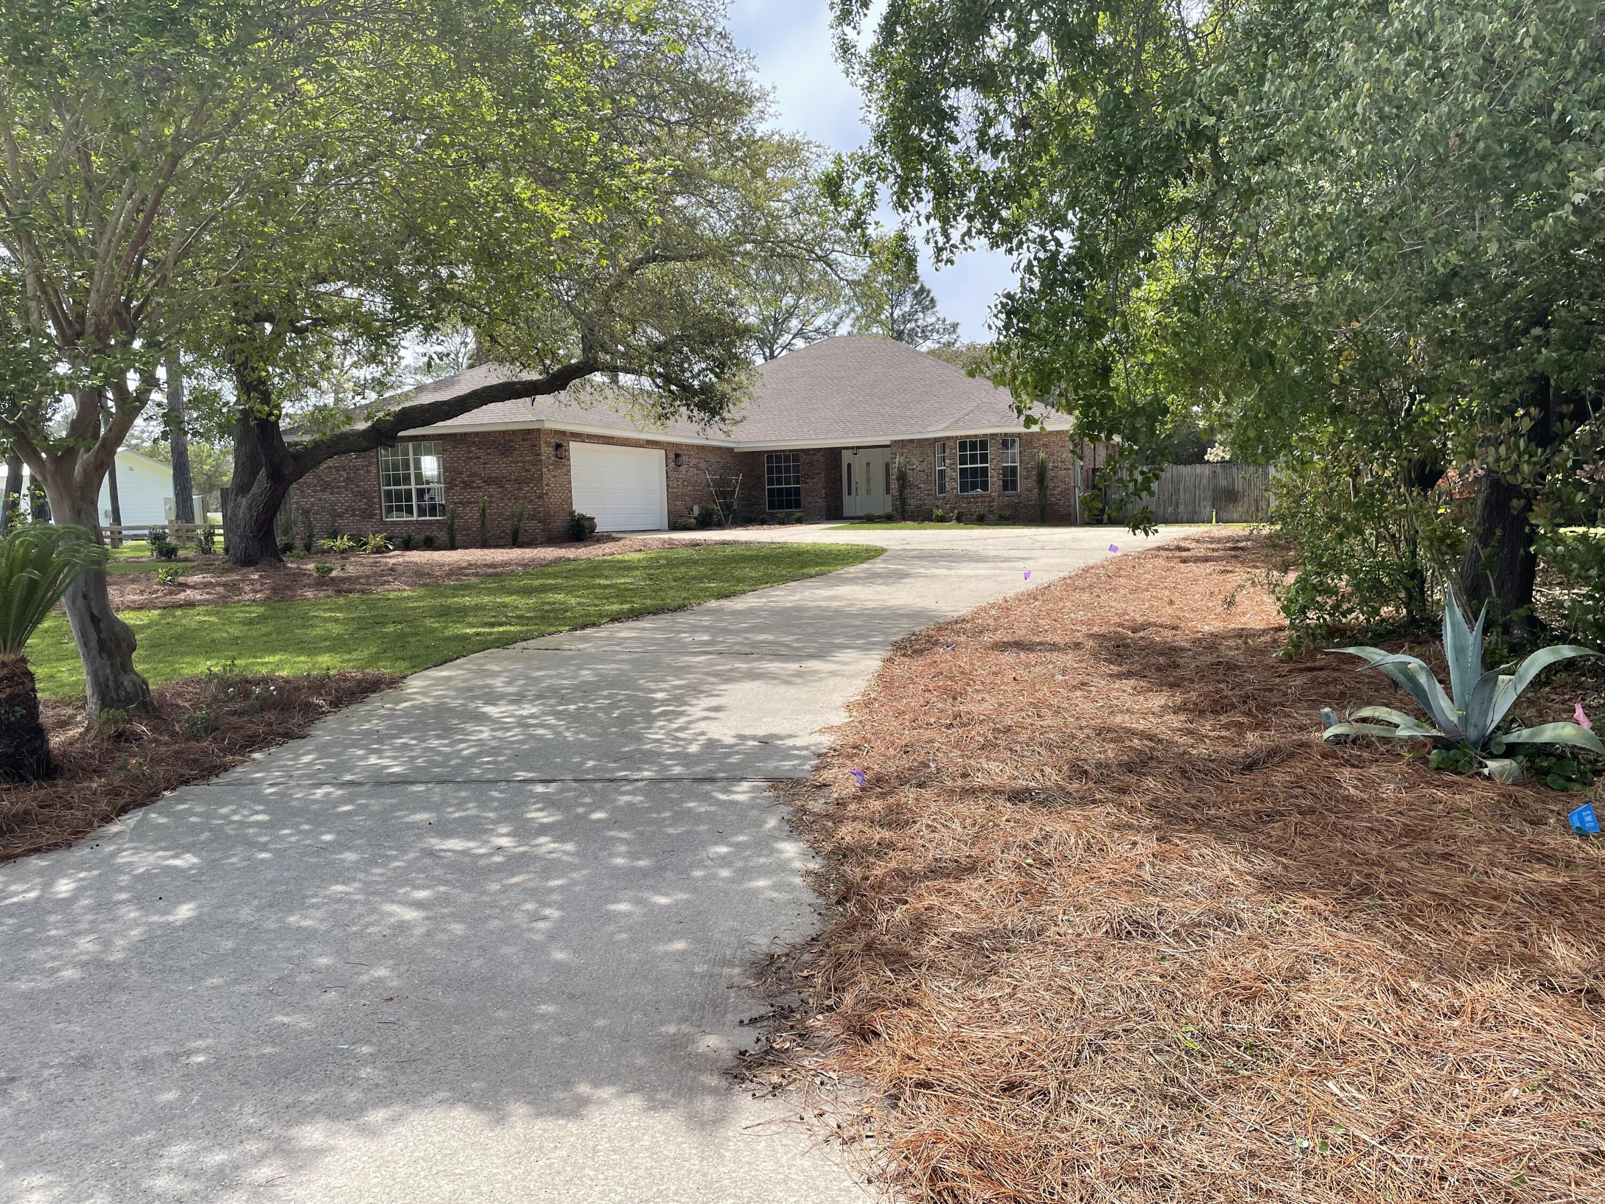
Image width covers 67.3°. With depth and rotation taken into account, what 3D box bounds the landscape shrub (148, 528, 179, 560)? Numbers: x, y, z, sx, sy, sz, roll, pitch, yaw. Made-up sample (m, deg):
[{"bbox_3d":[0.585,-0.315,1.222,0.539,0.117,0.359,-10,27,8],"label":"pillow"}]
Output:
[{"bbox_3d":[-14.839,-1.354,28.000,0.700,0.760,0.660,-4,5,-28],"label":"landscape shrub"}]

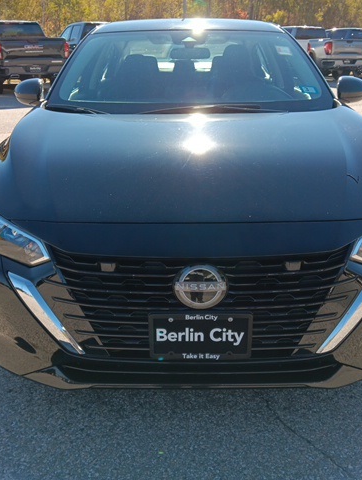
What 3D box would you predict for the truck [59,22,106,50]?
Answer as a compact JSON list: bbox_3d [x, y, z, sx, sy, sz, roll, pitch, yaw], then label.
[{"bbox_3d":[-2.803,-6.215,16.160,2.080,1.930,5.880,-12,25,-27],"label":"truck"}]

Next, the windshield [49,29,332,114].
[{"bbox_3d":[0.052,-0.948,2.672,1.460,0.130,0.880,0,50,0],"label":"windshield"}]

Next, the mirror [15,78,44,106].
[{"bbox_3d":[-0.860,-0.840,2.743,0.190,0.160,0.140,0,22,0],"label":"mirror"}]

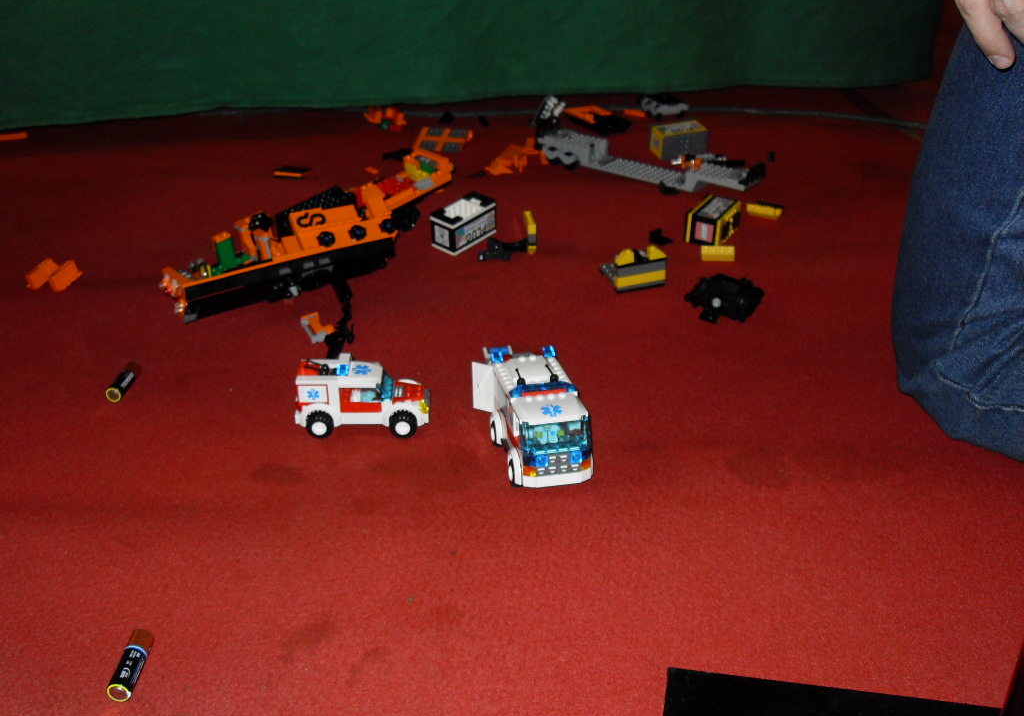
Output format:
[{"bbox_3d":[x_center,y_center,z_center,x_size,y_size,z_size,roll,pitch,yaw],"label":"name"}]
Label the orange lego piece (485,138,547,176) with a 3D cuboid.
[{"bbox_3d":[0.004,-0.244,1.329,0.062,0.022,0.054,-11,33,-17],"label":"orange lego piece"}]

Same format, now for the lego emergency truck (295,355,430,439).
[{"bbox_3d":[-0.114,0.029,0.843,0.101,0.056,0.040,0,31,0],"label":"lego emergency truck"}]

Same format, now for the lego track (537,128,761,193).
[{"bbox_3d":[0.157,-0.225,1.297,0.268,0.032,0.050,19,33,29],"label":"lego track"}]

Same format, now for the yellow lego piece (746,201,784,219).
[{"bbox_3d":[0.281,-0.164,1.215,0.032,0.010,0.016,15,34,24],"label":"yellow lego piece"}]

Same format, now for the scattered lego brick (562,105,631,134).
[{"bbox_3d":[0.114,-0.319,1.459,0.042,0.014,0.080,-27,40,-36],"label":"scattered lego brick"}]

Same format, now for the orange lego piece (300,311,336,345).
[{"bbox_3d":[-0.173,-0.026,0.980,0.026,0.010,0.034,-12,33,-20],"label":"orange lego piece"}]

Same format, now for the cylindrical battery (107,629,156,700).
[{"bbox_3d":[-0.226,0.181,0.652,0.014,0.014,0.050,-1,28,-1],"label":"cylindrical battery"}]

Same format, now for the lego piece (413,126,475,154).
[{"bbox_3d":[-0.089,-0.281,1.409,0.061,0.008,0.064,4,38,8],"label":"lego piece"}]

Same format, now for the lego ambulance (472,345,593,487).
[{"bbox_3d":[0.017,0.041,0.818,0.063,0.062,0.109,-8,32,-13],"label":"lego ambulance"}]

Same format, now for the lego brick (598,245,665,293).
[{"bbox_3d":[0.119,-0.095,1.076,0.049,0.039,0.046,-10,32,-15],"label":"lego brick"}]

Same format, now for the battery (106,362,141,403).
[{"bbox_3d":[-0.320,0.019,0.901,0.014,0.014,0.050,1,31,2],"label":"battery"}]

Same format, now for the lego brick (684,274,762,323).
[{"bbox_3d":[0.197,-0.056,1.022,0.060,0.018,0.050,19,36,28],"label":"lego brick"}]

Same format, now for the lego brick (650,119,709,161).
[{"bbox_3d":[0.211,-0.274,1.377,0.062,0.032,0.035,-10,33,-16],"label":"lego brick"}]

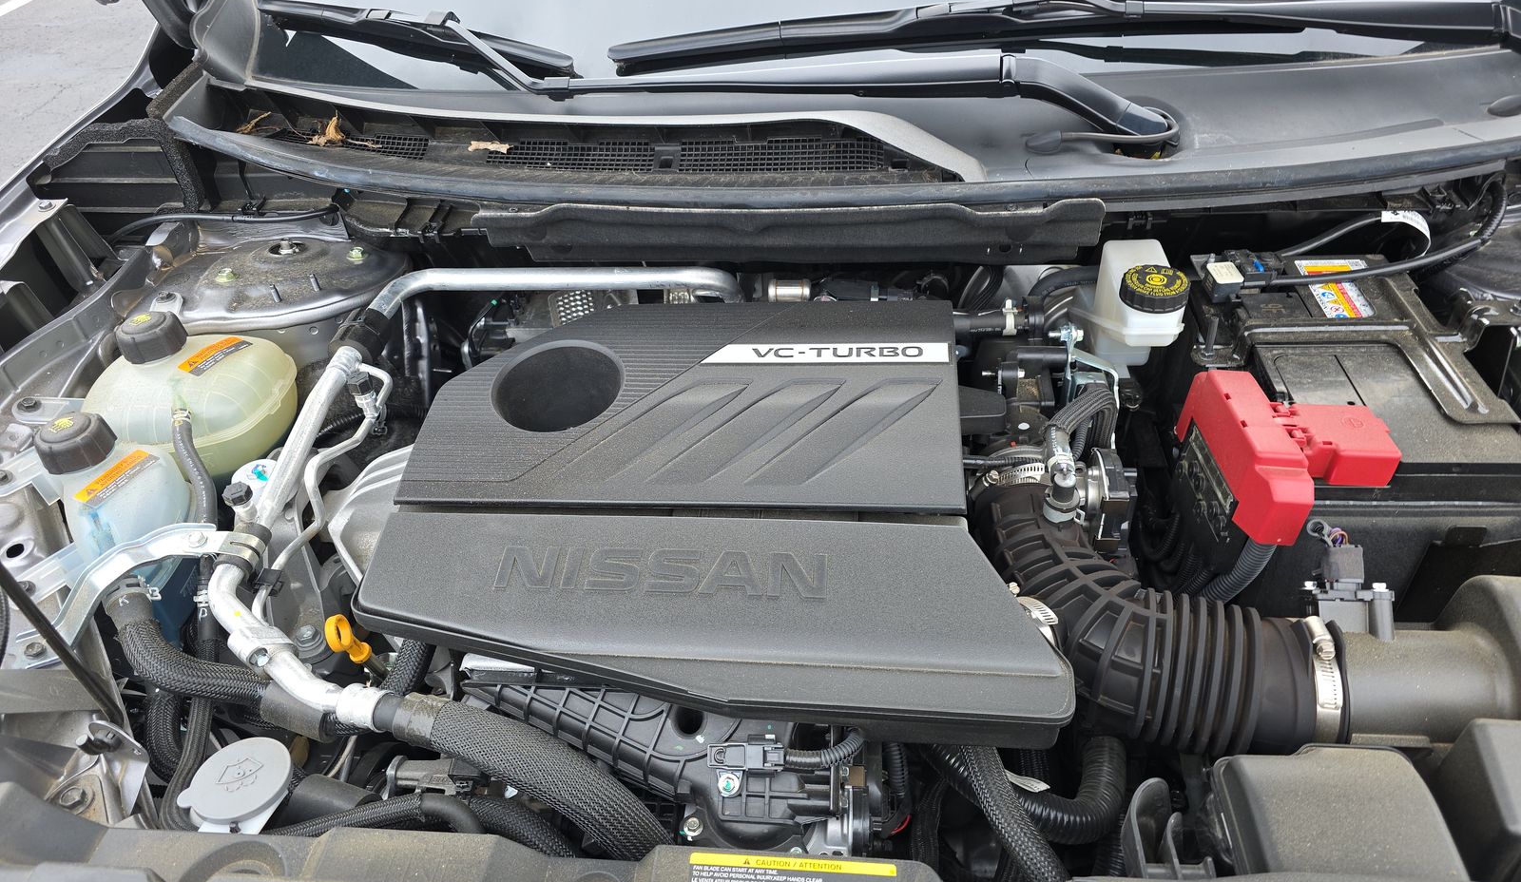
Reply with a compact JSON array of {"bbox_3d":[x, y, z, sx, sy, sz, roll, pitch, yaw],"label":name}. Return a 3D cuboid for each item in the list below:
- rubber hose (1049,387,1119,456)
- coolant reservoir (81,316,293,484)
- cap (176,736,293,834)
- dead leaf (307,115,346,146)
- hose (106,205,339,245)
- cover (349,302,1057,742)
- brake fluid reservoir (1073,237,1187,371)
[{"bbox_3d":[0.239,-0.015,0.750,0.046,0.050,0.038,0,39,7],"label":"rubber hose"},{"bbox_3d":[-0.497,-0.042,0.870,0.165,0.150,0.145,0,39,7],"label":"coolant reservoir"},{"bbox_3d":[-0.320,0.214,0.628,0.062,0.018,0.058,-3,39,2],"label":"cap"},{"bbox_3d":[-0.454,-0.325,1.060,0.038,0.031,0.026,0,39,7],"label":"dead leaf"},{"bbox_3d":[-0.575,-0.232,1.080,0.245,0.040,0.035,0,39,7],"label":"hose"},{"bbox_3d":[-0.030,0.037,0.736,0.460,0.072,0.359,0,47,7],"label":"cover"},{"bbox_3d":[0.319,-0.107,0.887,0.080,0.095,0.115,0,39,7],"label":"brake fluid reservoir"}]

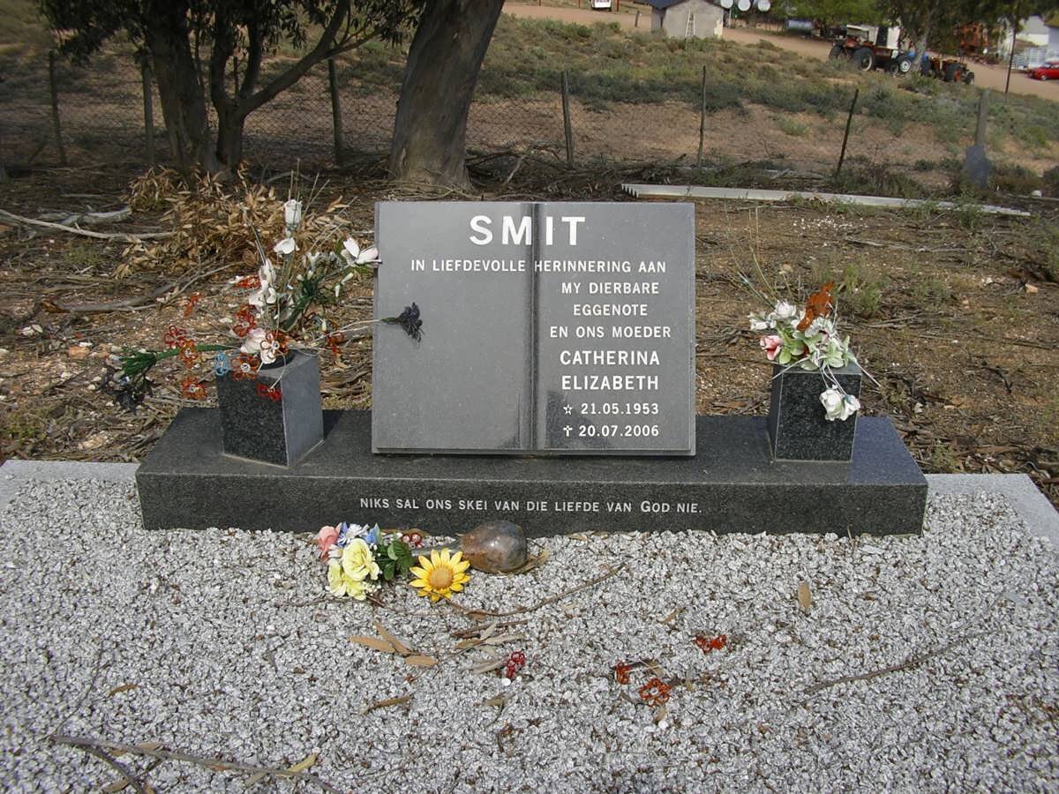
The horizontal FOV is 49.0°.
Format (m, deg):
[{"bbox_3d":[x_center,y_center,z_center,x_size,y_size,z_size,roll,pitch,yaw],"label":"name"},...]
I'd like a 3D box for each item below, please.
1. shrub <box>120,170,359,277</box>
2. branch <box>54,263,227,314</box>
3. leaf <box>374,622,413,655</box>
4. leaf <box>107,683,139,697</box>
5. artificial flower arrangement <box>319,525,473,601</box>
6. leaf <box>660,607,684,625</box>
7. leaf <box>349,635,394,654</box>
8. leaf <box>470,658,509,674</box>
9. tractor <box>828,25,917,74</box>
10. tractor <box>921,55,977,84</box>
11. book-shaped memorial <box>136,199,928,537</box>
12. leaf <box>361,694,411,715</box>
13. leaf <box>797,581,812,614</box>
[{"bbox_3d":[-1.380,-0.866,5.504,1.074,0.345,0.750,1,24,0],"label":"shrub"},{"bbox_3d":[-1.336,-0.404,4.221,0.210,0.090,0.690,17,29,35],"label":"branch"},{"bbox_3d":[-0.239,0.420,2.025,0.017,0.012,0.119,-18,30,-36],"label":"leaf"},{"bbox_3d":[-0.657,0.477,1.887,0.051,0.012,0.013,-12,27,-27],"label":"leaf"},{"bbox_3d":[-0.258,0.312,2.182,0.303,0.079,0.149,1,24,0],"label":"artificial flower arrangement"},{"bbox_3d":[0.257,0.394,2.093,0.013,0.012,0.066,23,32,40],"label":"leaf"},{"bbox_3d":[-0.267,0.427,2.007,0.100,0.012,0.022,12,26,23],"label":"leaf"},{"bbox_3d":[-0.060,0.413,1.793,0.067,0.015,0.022,-15,27,-31],"label":"leaf"},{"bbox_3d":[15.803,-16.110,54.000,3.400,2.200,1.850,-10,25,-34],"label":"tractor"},{"bbox_3d":[20.892,-16.313,58.000,2.900,1.600,1.600,-11,25,-36],"label":"tractor"},{"bbox_3d":[0.010,-0.073,2.414,1.584,0.597,0.376,1,24,0],"label":"book-shaped memorial"},{"bbox_3d":[-0.230,0.493,1.862,0.087,0.012,0.015,-12,27,-26],"label":"leaf"},{"bbox_3d":[0.466,0.338,1.972,0.023,0.012,0.090,9,25,19],"label":"leaf"}]

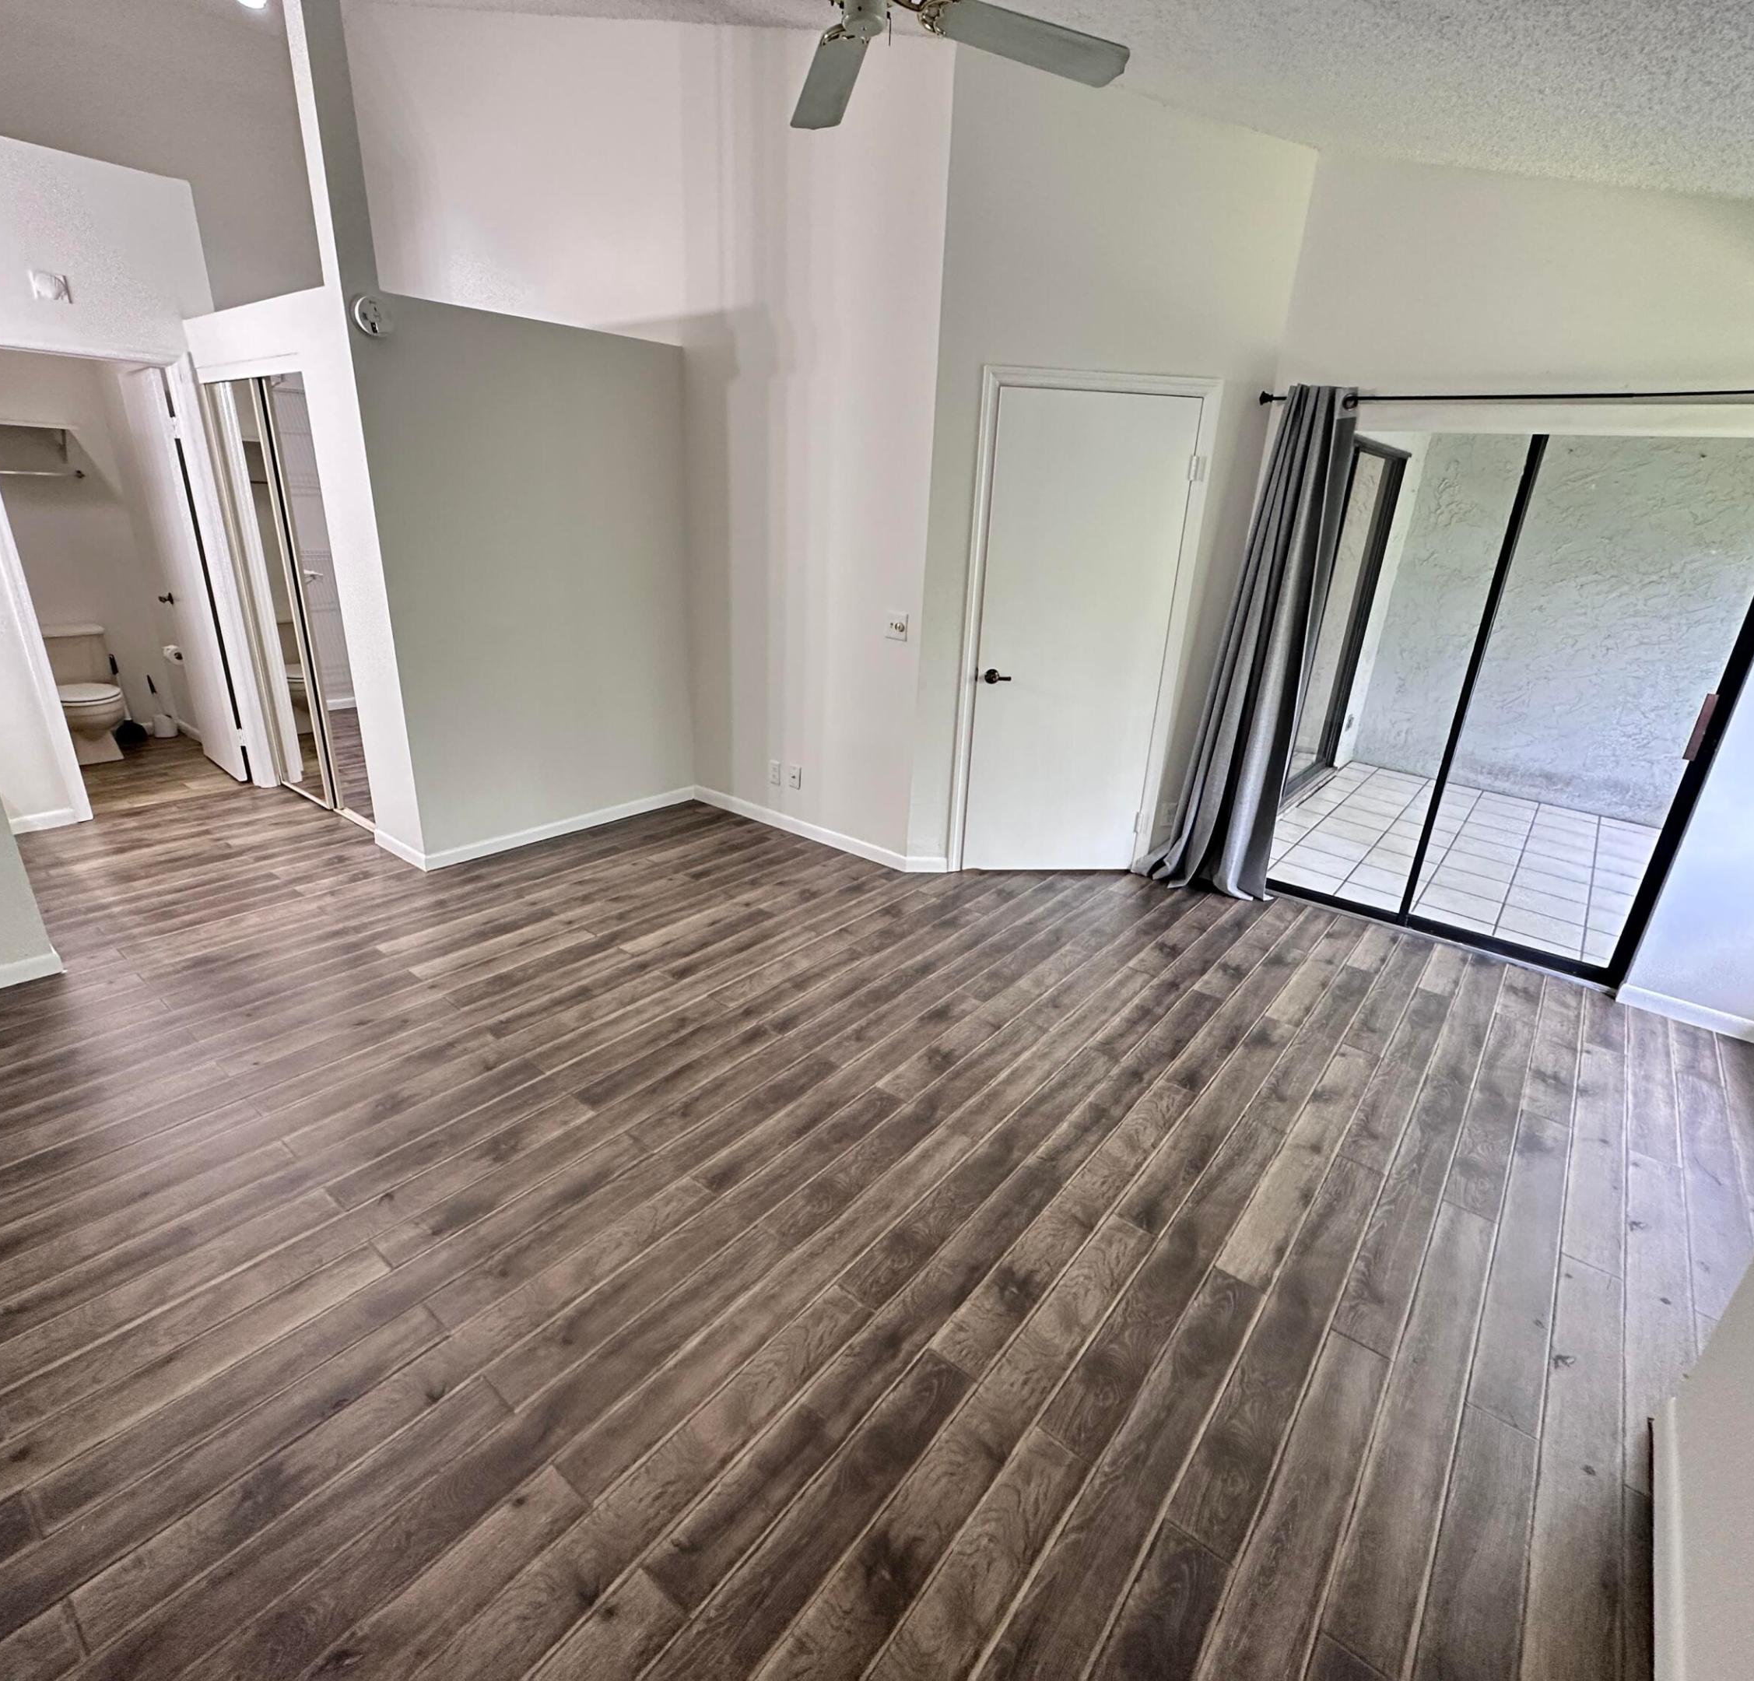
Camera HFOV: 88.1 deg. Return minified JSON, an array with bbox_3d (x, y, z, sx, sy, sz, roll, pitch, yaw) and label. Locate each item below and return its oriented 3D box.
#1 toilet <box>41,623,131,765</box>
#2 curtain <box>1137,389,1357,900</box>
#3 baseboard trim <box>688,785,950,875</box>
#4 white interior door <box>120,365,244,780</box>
[{"bbox_3d":[-4.534,-0.821,5.148,0.700,0.710,0.460,18,26,35],"label":"toilet"},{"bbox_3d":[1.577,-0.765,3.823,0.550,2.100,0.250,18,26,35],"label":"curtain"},{"bbox_3d":[-0.341,-0.069,4.582,1.579,0.086,0.140,17,25,32],"label":"baseboard trim"},{"bbox_3d":[-3.663,-1.359,4.800,0.710,2.020,0.040,21,27,38],"label":"white interior door"}]

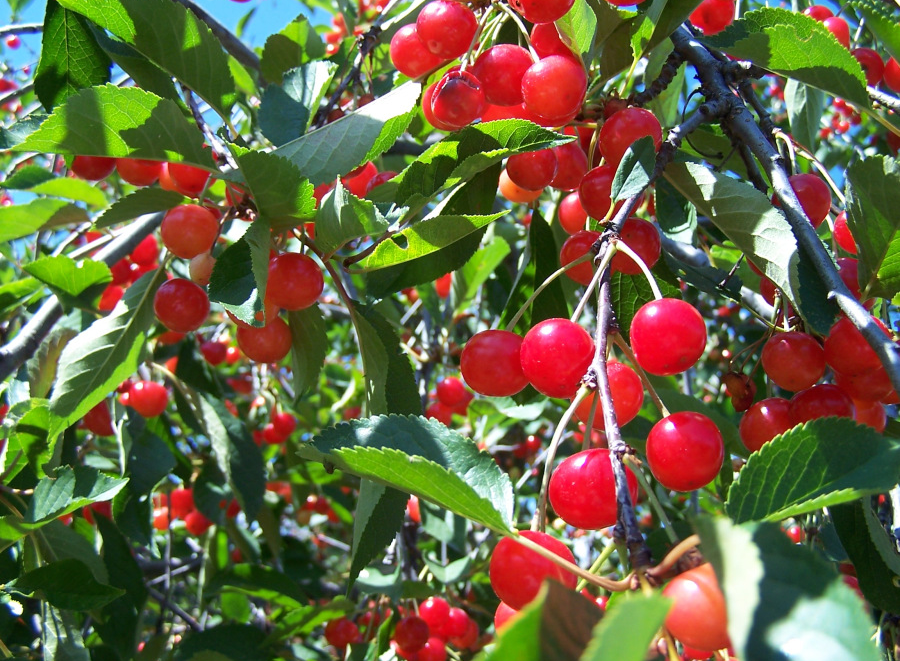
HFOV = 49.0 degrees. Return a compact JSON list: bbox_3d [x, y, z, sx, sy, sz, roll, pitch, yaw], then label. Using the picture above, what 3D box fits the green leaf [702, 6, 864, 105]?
[{"bbox_3d":[0.140,-0.116,0.410,0.078,0.031,0.025,21,-24,0],"label":"green leaf"}]

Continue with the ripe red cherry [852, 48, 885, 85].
[{"bbox_3d":[0.219,-0.138,0.520,0.021,0.020,0.021,0,-17,0],"label":"ripe red cherry"}]

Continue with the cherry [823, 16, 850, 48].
[{"bbox_3d":[0.238,-0.182,0.607,0.020,0.020,0.020,0,-15,0],"label":"cherry"}]

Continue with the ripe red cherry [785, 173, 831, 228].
[{"bbox_3d":[0.130,-0.048,0.364,0.021,0.021,0.021,0,-15,0],"label":"ripe red cherry"}]

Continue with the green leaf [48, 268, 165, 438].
[{"bbox_3d":[-0.129,0.008,0.370,0.032,0.079,0.013,35,-18,3],"label":"green leaf"}]

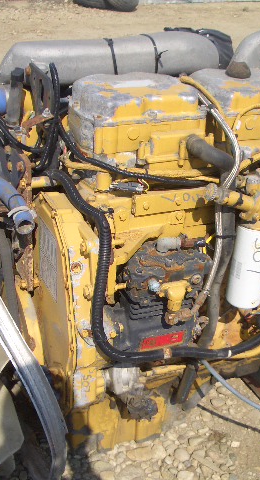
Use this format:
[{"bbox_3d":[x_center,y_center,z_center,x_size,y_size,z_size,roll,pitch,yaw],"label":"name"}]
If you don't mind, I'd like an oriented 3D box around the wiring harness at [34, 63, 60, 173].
[{"bbox_3d":[-0.211,-0.310,1.625,0.066,0.259,0.051,-8,31,-19],"label":"wiring harness"}]

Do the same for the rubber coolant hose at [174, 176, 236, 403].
[{"bbox_3d":[0.218,0.202,1.880,0.107,0.670,0.081,-8,31,-19],"label":"rubber coolant hose"}]

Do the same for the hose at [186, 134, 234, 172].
[{"bbox_3d":[0.212,-0.221,1.688,0.122,0.086,0.076,-8,31,-19],"label":"hose"}]

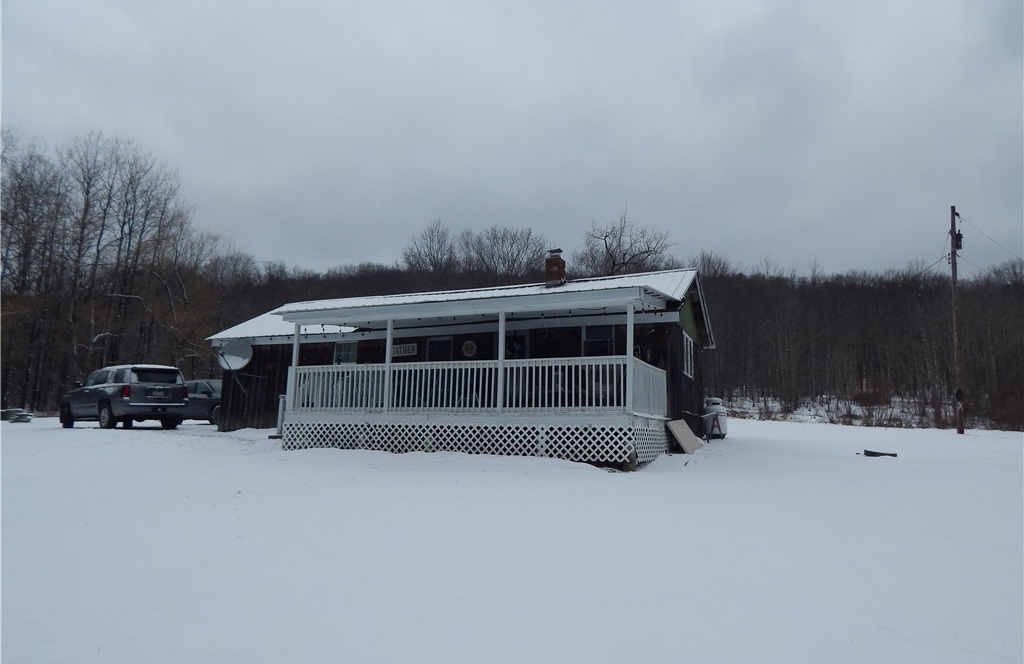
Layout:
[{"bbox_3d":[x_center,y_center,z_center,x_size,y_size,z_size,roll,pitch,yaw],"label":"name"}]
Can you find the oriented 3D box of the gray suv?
[{"bbox_3d":[-12.480,2.111,21.611,5.180,1.890,2.050,-6,-11,37],"label":"gray suv"}]

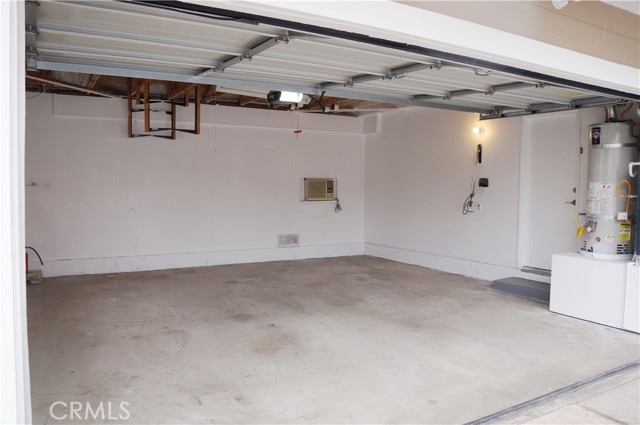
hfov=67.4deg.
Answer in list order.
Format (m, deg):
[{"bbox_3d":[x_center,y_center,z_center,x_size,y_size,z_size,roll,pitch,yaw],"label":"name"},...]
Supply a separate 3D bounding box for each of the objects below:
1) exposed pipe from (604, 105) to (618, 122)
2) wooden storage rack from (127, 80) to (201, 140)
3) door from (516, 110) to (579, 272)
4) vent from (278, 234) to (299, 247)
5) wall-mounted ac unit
[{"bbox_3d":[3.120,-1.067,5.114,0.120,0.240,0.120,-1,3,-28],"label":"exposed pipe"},{"bbox_3d":[-1.950,-1.325,5.933,0.604,0.760,0.849,-1,3,-28],"label":"wooden storage rack"},{"bbox_3d":[2.991,-0.239,6.301,0.080,2.050,0.830,-1,3,-28],"label":"door"},{"bbox_3d":[-0.602,0.544,9.155,0.420,0.225,0.030,-1,3,-28],"label":"vent"},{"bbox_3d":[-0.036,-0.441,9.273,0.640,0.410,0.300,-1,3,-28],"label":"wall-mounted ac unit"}]

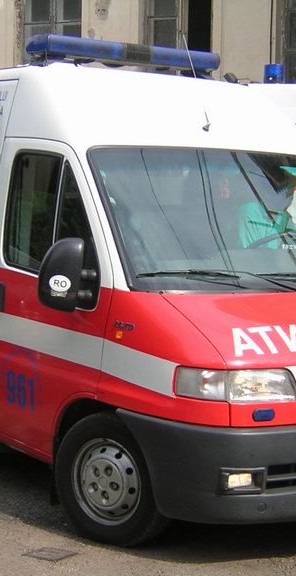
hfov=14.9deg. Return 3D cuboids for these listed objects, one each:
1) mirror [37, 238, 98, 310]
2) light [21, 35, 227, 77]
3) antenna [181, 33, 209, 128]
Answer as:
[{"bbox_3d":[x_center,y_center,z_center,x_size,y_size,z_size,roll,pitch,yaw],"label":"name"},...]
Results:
[{"bbox_3d":[-0.385,-0.051,5.338,0.300,0.335,0.180,-1,6,-35],"label":"mirror"},{"bbox_3d":[-0.129,-1.377,6.848,1.260,0.150,0.270,-1,6,-35],"label":"light"},{"bbox_3d":[0.257,-1.157,6.317,0.030,0.600,0.040,-1,-20,-35],"label":"antenna"}]

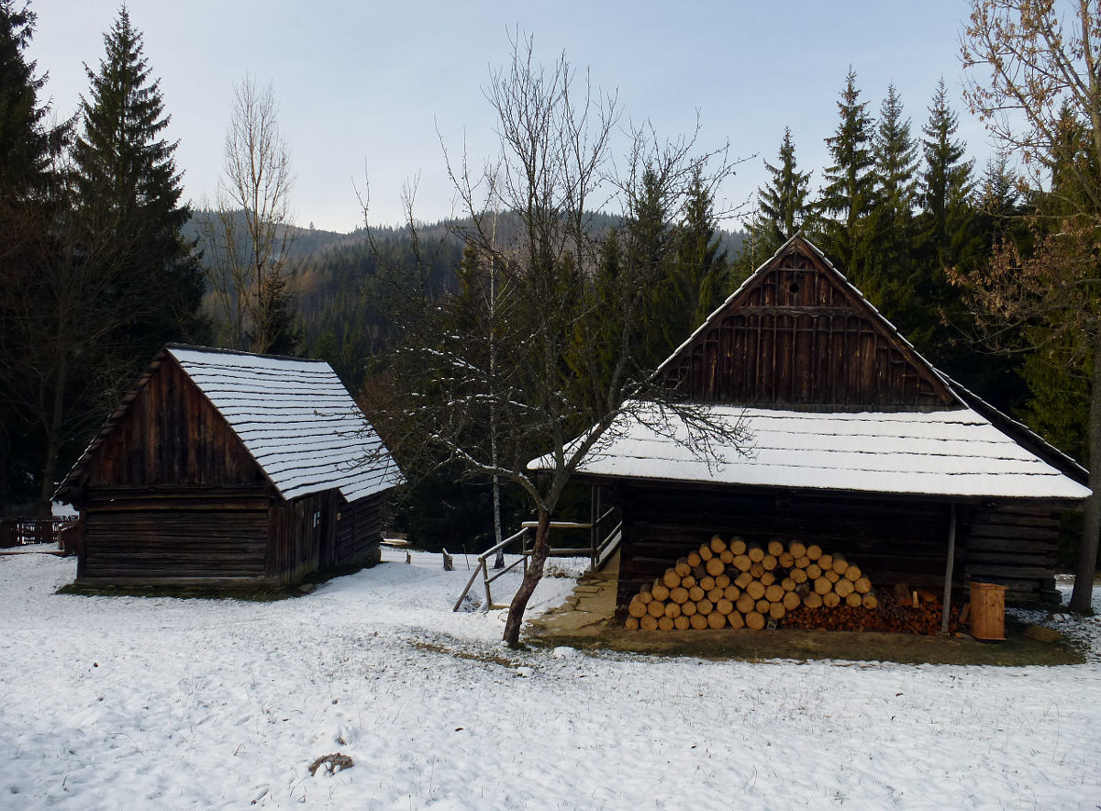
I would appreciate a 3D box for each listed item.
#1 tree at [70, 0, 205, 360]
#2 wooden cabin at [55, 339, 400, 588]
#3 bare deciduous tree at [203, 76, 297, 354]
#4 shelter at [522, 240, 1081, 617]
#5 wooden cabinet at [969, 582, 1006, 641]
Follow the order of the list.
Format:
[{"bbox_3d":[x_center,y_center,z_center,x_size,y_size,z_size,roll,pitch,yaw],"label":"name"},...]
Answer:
[{"bbox_3d":[-19.400,-7.200,36.000,6.400,23.500,6.400,0,0,0],"label":"tree"},{"bbox_3d":[-7.850,1.400,20.200,5.900,5.300,6.900,0,0,12],"label":"wooden cabin"},{"bbox_3d":[-15.800,-6.400,40.500,5.000,22.000,4.800,0,0,0],"label":"bare deciduous tree"},{"bbox_3d":[4.850,0.350,17.200,9.300,7.000,8.600,0,0,9],"label":"shelter"},{"bbox_3d":[7.150,3.400,12.500,0.480,0.860,0.480,0,0,10],"label":"wooden cabinet"}]

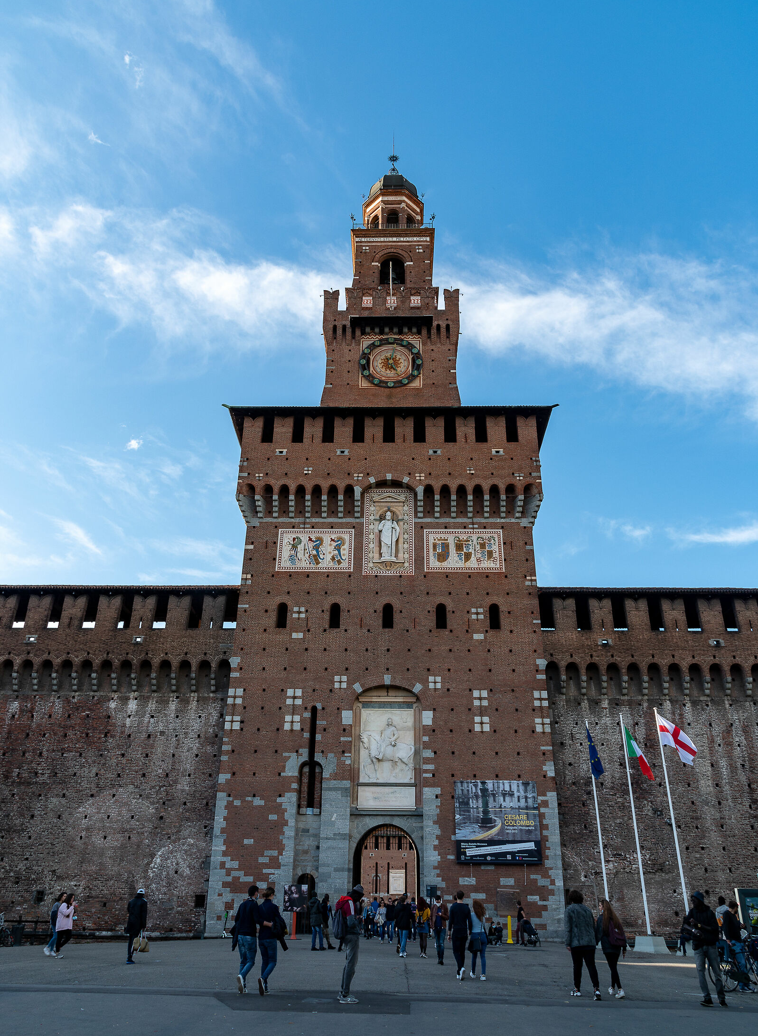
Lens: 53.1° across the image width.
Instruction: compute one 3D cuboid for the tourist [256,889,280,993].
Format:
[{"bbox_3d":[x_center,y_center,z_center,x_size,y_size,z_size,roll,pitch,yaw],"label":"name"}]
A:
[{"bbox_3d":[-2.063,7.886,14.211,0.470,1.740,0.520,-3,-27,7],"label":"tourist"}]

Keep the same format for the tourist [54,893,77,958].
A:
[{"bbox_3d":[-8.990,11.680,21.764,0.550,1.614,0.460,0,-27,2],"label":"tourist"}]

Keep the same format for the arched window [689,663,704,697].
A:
[{"bbox_3d":[19.833,10.115,47.395,0.980,2.078,0.500,0,-26,1],"label":"arched window"}]

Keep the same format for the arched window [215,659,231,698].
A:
[{"bbox_3d":[-10.248,10.560,49.966,0.961,2.509,0.600,0,-27,2],"label":"arched window"}]

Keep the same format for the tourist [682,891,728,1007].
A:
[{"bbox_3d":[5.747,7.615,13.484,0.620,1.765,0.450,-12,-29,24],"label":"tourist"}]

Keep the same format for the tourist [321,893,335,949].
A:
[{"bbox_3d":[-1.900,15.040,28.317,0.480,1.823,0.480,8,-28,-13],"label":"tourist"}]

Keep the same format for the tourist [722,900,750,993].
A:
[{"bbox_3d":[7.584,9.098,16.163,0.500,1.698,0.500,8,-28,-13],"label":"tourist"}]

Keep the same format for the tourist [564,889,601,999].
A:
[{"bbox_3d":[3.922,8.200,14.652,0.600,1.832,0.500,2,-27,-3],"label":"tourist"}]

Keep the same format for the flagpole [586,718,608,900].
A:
[{"bbox_3d":[9.511,13.094,33.042,0.150,8.584,0.150,1,-27,0],"label":"flagpole"}]

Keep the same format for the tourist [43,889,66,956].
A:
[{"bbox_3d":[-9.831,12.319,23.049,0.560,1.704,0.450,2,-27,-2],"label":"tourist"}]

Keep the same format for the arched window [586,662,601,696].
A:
[{"bbox_3d":[13.413,10.133,47.480,0.980,2.194,0.500,0,-26,1],"label":"arched window"}]

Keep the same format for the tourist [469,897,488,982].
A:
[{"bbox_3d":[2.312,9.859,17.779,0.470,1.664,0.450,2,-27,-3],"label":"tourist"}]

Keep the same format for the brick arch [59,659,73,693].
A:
[{"bbox_3d":[-19.046,9.749,46.482,0.880,2.090,0.600,0,-27,2],"label":"brick arch"}]

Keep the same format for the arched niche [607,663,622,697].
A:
[{"bbox_3d":[15.291,10.514,49.323,0.992,2.196,0.600,0,-27,2],"label":"arched niche"}]

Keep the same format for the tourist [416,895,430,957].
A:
[{"bbox_3d":[1.379,12.946,24.012,0.480,1.680,0.380,-6,-27,13],"label":"tourist"}]

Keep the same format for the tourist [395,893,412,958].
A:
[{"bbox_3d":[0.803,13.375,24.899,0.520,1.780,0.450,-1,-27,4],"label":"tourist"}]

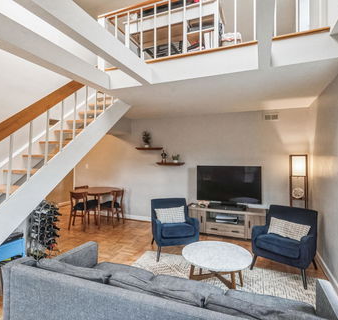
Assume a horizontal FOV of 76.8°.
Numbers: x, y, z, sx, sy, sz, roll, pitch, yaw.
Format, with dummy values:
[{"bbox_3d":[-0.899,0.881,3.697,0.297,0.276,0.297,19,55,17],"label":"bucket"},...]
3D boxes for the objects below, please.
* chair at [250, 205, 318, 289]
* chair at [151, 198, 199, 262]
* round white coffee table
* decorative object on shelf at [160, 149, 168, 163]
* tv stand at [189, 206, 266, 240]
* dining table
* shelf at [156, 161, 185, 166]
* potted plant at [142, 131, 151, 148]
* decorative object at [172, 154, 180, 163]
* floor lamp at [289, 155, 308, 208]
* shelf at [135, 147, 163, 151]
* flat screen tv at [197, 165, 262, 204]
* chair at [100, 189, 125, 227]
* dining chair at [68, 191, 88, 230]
[{"bbox_3d":[1.600,1.112,2.952,0.679,0.788,0.715,0,-1,45],"label":"chair"},{"bbox_3d":[0.101,1.096,3.524,0.679,0.788,0.715,1,0,-14],"label":"chair"},{"bbox_3d":[0.539,1.275,2.420,0.774,0.423,0.774,1,0,0],"label":"round white coffee table"},{"bbox_3d":[-0.126,-0.061,4.948,0.124,0.299,0.102,1,0,23],"label":"decorative object on shelf"},{"bbox_3d":[1.159,1.248,4.315,1.460,0.526,0.380,1,0,23],"label":"tv stand"},{"bbox_3d":[-1.600,1.069,4.780,1.060,0.750,1.060,0,0,20],"label":"dining table"},{"bbox_3d":[0.039,0.105,4.891,0.694,0.058,0.182,1,0,23],"label":"shelf"},{"bbox_3d":[-0.510,-0.469,4.900,0.190,0.400,0.180,0,0,0],"label":"potted plant"},{"bbox_3d":[0.150,-0.028,4.660,0.165,0.180,0.150,0,0,20],"label":"decorative object"},{"bbox_3d":[2.260,0.679,3.720,0.250,1.515,0.250,0,0,27],"label":"floor lamp"},{"bbox_3d":[-0.446,-0.249,4.880,0.630,0.050,0.140,0,0,20],"label":"shelf"},{"bbox_3d":[1.186,0.501,4.298,1.241,0.737,0.080,1,0,23],"label":"flat screen tv"},{"bbox_3d":[-1.285,1.054,4.760,0.470,0.780,0.460,0,0,28],"label":"chair"},{"bbox_3d":[-1.820,1.052,4.550,0.470,0.780,0.480,0,0,13],"label":"dining chair"}]

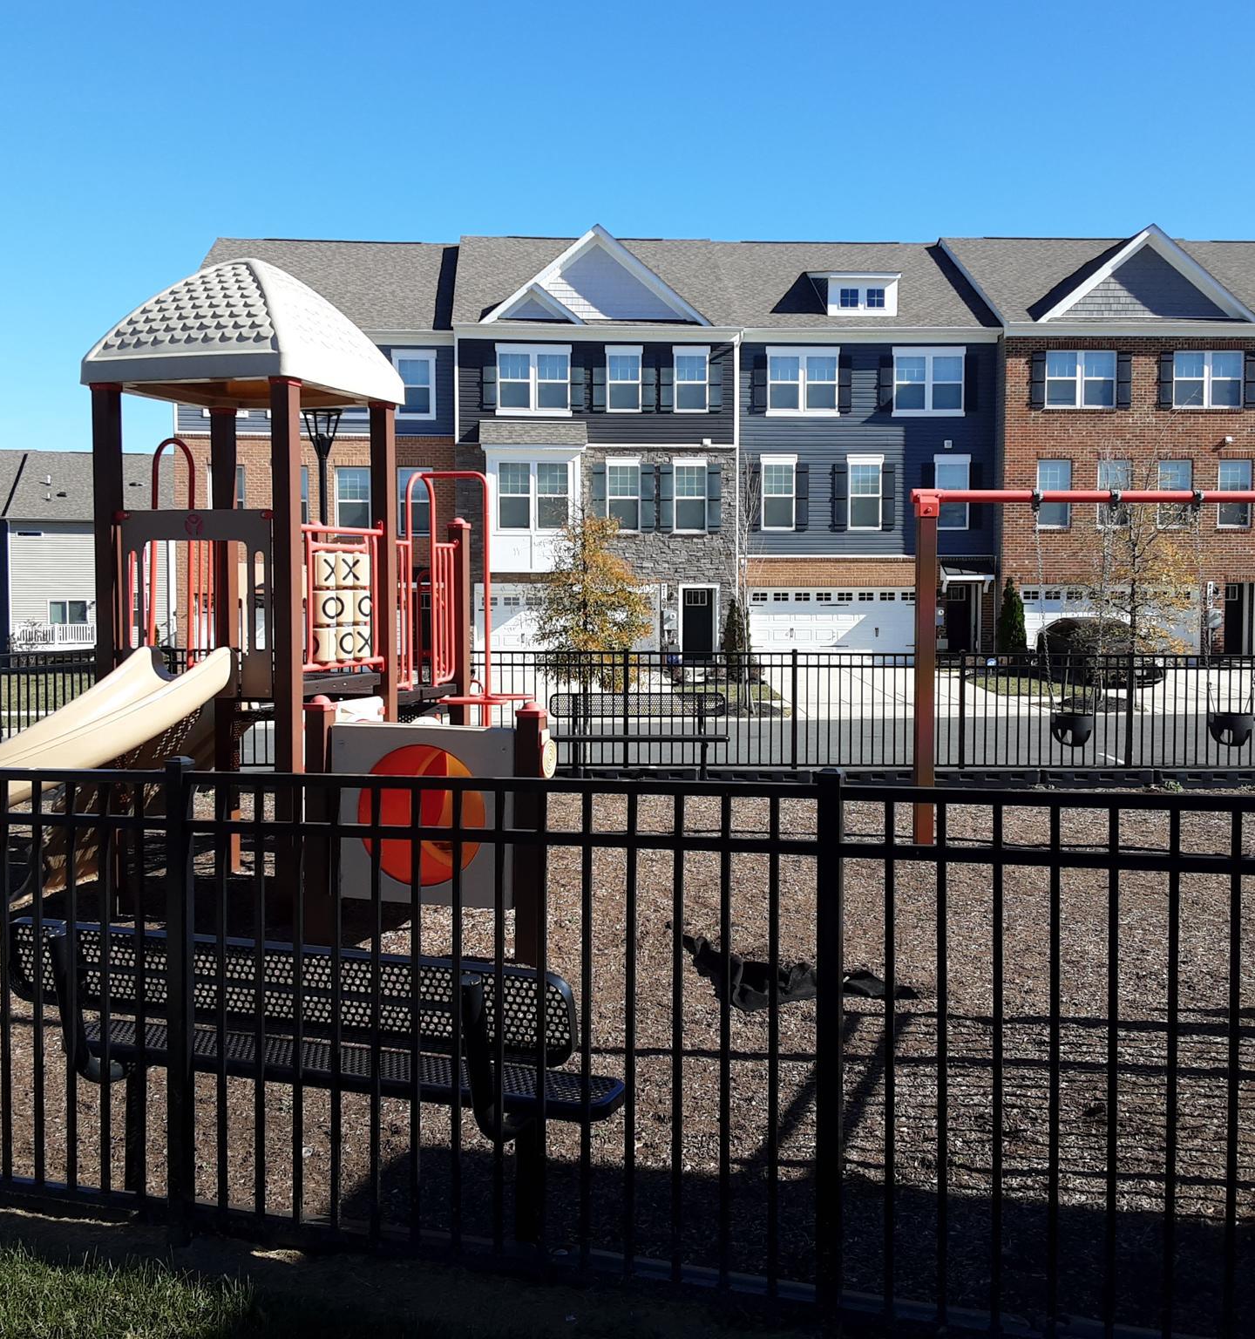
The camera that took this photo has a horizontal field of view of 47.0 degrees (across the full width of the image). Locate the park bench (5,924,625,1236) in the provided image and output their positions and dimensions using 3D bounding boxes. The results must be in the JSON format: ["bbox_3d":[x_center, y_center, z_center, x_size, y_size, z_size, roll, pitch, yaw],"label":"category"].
[{"bbox_3d":[-0.917,1.139,4.091,1.830,0.835,0.520,1,3,21],"label":"park bench"}]

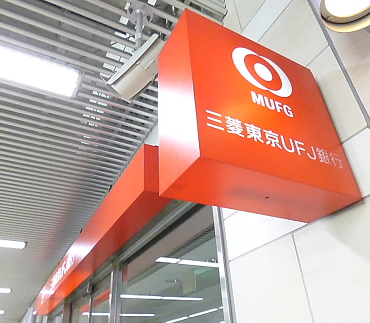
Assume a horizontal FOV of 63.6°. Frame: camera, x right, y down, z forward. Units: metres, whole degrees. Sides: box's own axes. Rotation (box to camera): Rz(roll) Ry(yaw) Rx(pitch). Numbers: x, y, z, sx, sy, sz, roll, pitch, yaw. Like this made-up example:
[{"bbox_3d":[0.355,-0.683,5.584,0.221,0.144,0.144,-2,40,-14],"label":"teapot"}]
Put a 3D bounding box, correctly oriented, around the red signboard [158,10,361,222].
[{"bbox_3d":[0.238,-0.150,1.087,0.620,0.626,0.223,14,-37,-25],"label":"red signboard"}]

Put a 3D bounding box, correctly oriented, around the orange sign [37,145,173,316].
[{"bbox_3d":[-1.780,1.750,4.692,0.270,0.410,6.736,14,-37,-25],"label":"orange sign"}]

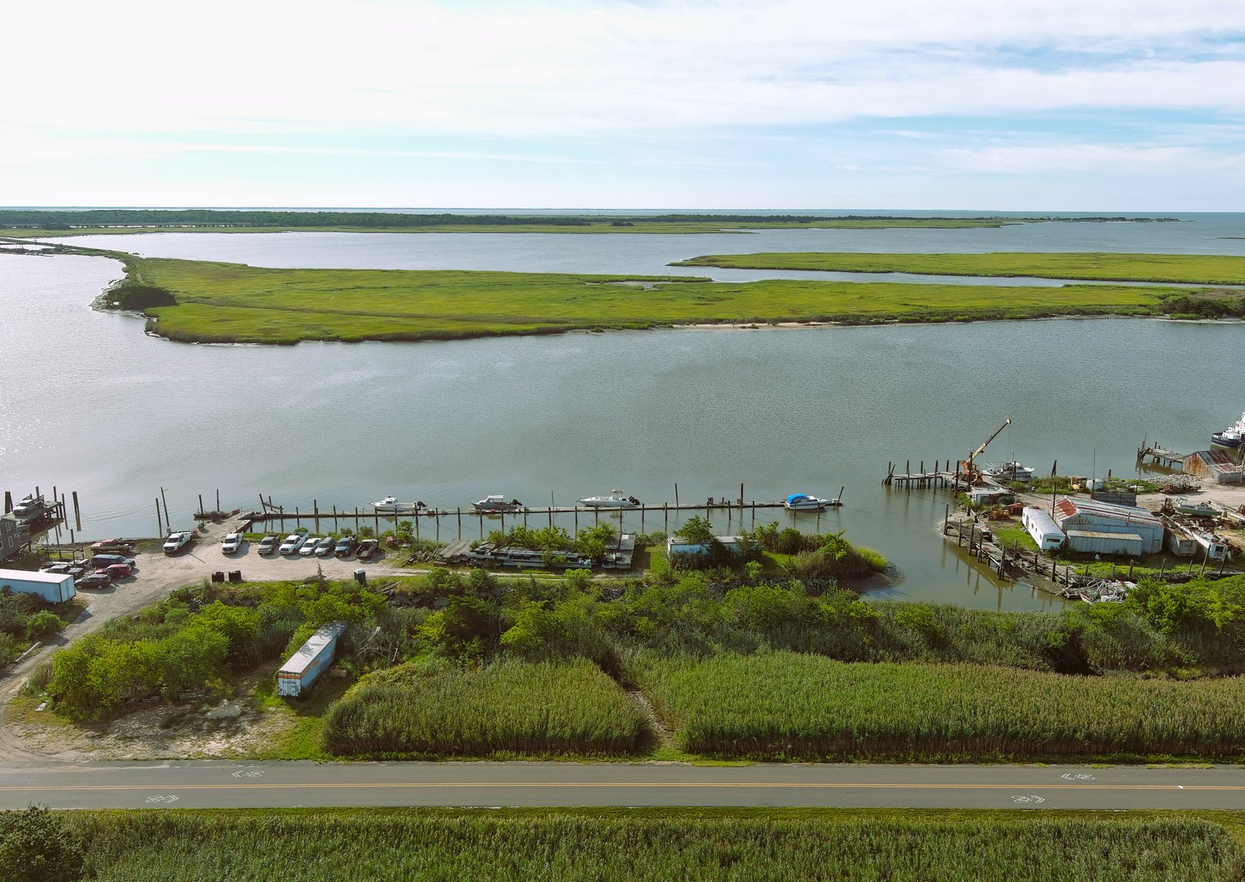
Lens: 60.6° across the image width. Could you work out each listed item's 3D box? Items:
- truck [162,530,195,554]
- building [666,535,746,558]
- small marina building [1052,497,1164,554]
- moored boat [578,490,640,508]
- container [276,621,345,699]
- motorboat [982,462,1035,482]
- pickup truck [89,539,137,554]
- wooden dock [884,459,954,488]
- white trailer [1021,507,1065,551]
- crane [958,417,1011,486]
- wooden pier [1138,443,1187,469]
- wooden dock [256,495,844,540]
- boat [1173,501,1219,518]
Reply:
[{"bbox_3d":[-68.317,15.315,163.719,2.050,1.930,5.950,-1,12,-3],"label":"truck"},{"bbox_3d":[13.084,15.906,155.813,12.400,2.750,2.600,-1,13,-4],"label":"building"},{"bbox_3d":[74.789,12.744,165.458,14.600,5.300,9.200,3,13,12],"label":"small marina building"},{"bbox_3d":[-2.325,10.258,190.410,10.900,2.900,3.100,0,12,0],"label":"moored boat"},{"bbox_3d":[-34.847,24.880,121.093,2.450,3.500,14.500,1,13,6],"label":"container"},{"bbox_3d":[76.053,5.923,210.716,10.000,3.800,3.200,3,13,13],"label":"motorboat"},{"bbox_3d":[-75.267,15.556,157.681,5.850,1.850,2.000,-1,13,-4],"label":"pickup truck"},{"bbox_3d":[56.679,6.495,204.223,13.200,4.200,3.700,-2,13,-12],"label":"wooden dock"},{"bbox_3d":[66.772,13.921,169.644,2.851,2.614,15.586,2,13,9],"label":"white trailer"},{"bbox_3d":[67.605,1.775,198.672,9.200,12.310,3.000,0,12,0],"label":"crane"},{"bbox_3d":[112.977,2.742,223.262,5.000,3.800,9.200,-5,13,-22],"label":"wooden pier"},{"bbox_3d":[-12.550,11.246,185.331,105.135,3.700,7.500,-1,12,-5],"label":"wooden dock"},{"bbox_3d":[98.184,11.572,182.325,7.700,1.900,2.400,3,13,14],"label":"boat"}]

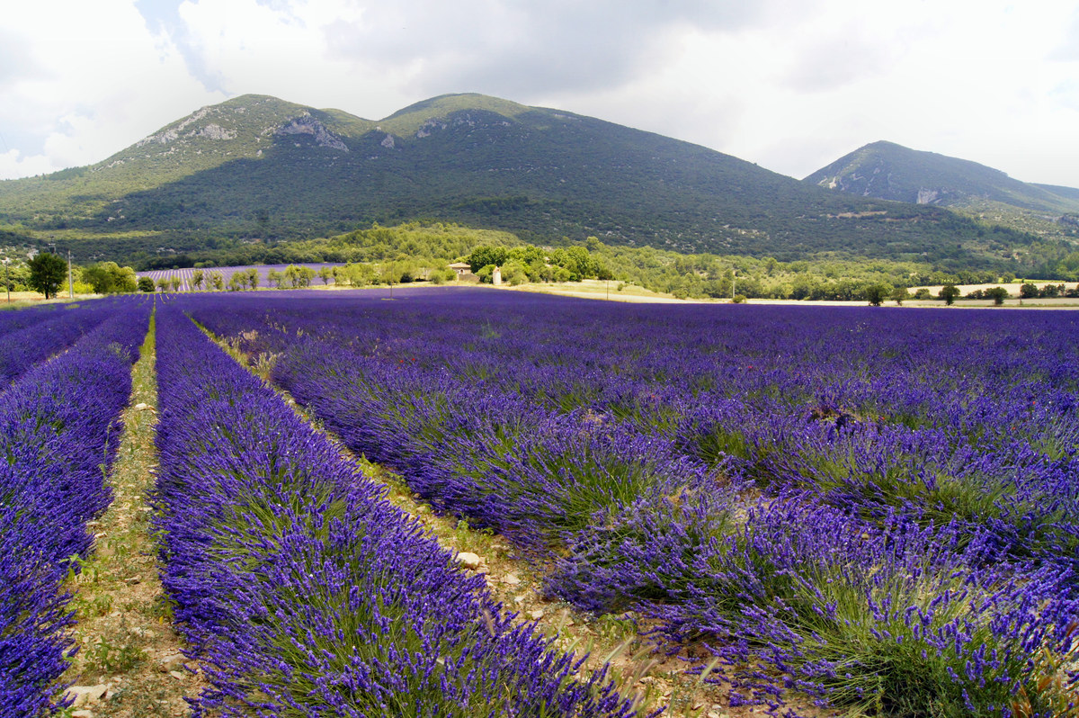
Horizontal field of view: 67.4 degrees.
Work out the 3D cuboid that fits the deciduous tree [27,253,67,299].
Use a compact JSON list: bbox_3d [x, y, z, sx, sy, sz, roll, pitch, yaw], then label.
[{"bbox_3d":[-90.113,-15.175,148.000,6.500,8.600,6.400,0,5,0],"label":"deciduous tree"}]

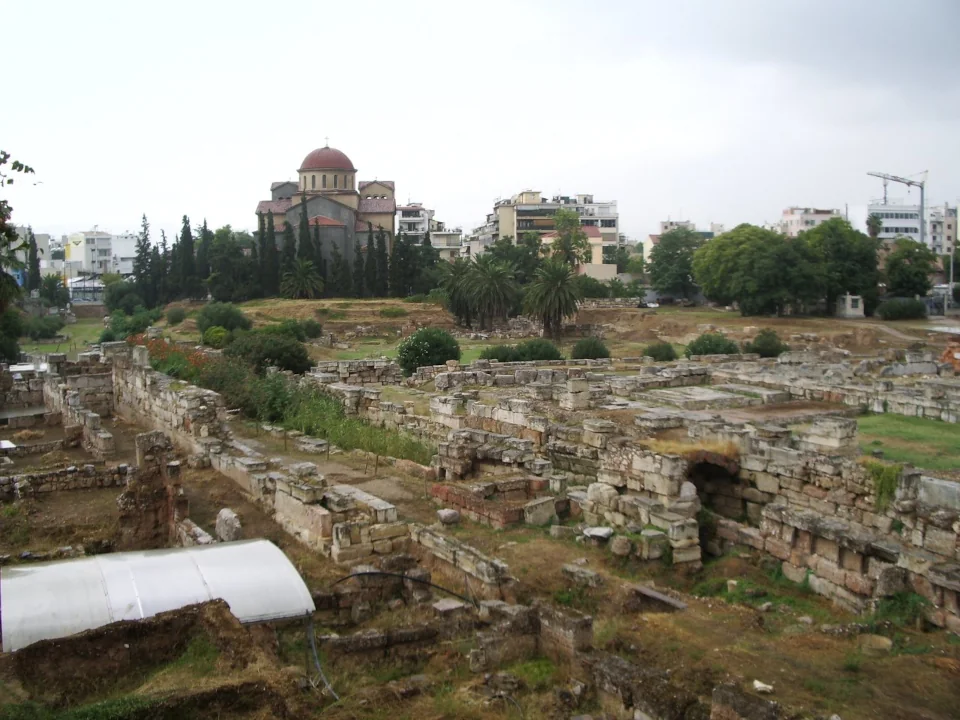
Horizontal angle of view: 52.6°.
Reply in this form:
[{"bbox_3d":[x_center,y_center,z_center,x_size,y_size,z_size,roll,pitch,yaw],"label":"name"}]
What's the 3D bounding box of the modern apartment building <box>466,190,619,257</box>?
[{"bbox_3d":[14.295,-25.516,222.000,33.430,23.540,17.000,0,4,0],"label":"modern apartment building"}]

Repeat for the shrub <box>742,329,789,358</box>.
[{"bbox_3d":[22.649,-1.309,77.000,3.649,2.380,3.284,0,4,0],"label":"shrub"}]

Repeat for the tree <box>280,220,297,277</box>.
[{"bbox_3d":[-31.570,-16.730,160.000,2.640,12.530,2.600,0,4,0],"label":"tree"}]

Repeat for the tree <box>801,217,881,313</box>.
[{"bbox_3d":[43.888,-11.246,118.000,9.600,11.910,9.600,0,4,0],"label":"tree"}]

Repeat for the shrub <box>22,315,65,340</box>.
[{"bbox_3d":[-44.972,-3.348,100.000,4.330,2.680,3.680,0,4,0],"label":"shrub"}]

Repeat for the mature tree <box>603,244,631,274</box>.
[{"bbox_3d":[24.189,-16.215,172.000,4.960,8.510,4.960,0,4,0],"label":"mature tree"}]

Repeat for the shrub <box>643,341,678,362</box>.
[{"bbox_3d":[14.880,-0.660,80.000,2.970,1.900,2.700,0,4,0],"label":"shrub"}]

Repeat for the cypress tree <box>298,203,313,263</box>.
[{"bbox_3d":[-28.945,-18.744,161.000,2.650,17.090,2.650,0,4,0],"label":"cypress tree"}]

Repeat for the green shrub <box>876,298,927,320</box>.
[{"bbox_3d":[46.032,-5.515,106.000,5.460,2.403,4.095,0,4,0],"label":"green shrub"}]

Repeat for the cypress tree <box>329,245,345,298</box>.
[{"bbox_3d":[-23.950,-14.850,162.000,2.670,8.850,2.500,0,4,0],"label":"cypress tree"}]

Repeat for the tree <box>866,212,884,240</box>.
[{"bbox_3d":[73.161,-19.194,180.000,2.970,16.320,3.000,0,4,0],"label":"tree"}]

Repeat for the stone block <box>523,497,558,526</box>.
[{"bbox_3d":[1.547,3.908,25.093,0.850,0.660,0.450,-2,5,-22],"label":"stone block"}]

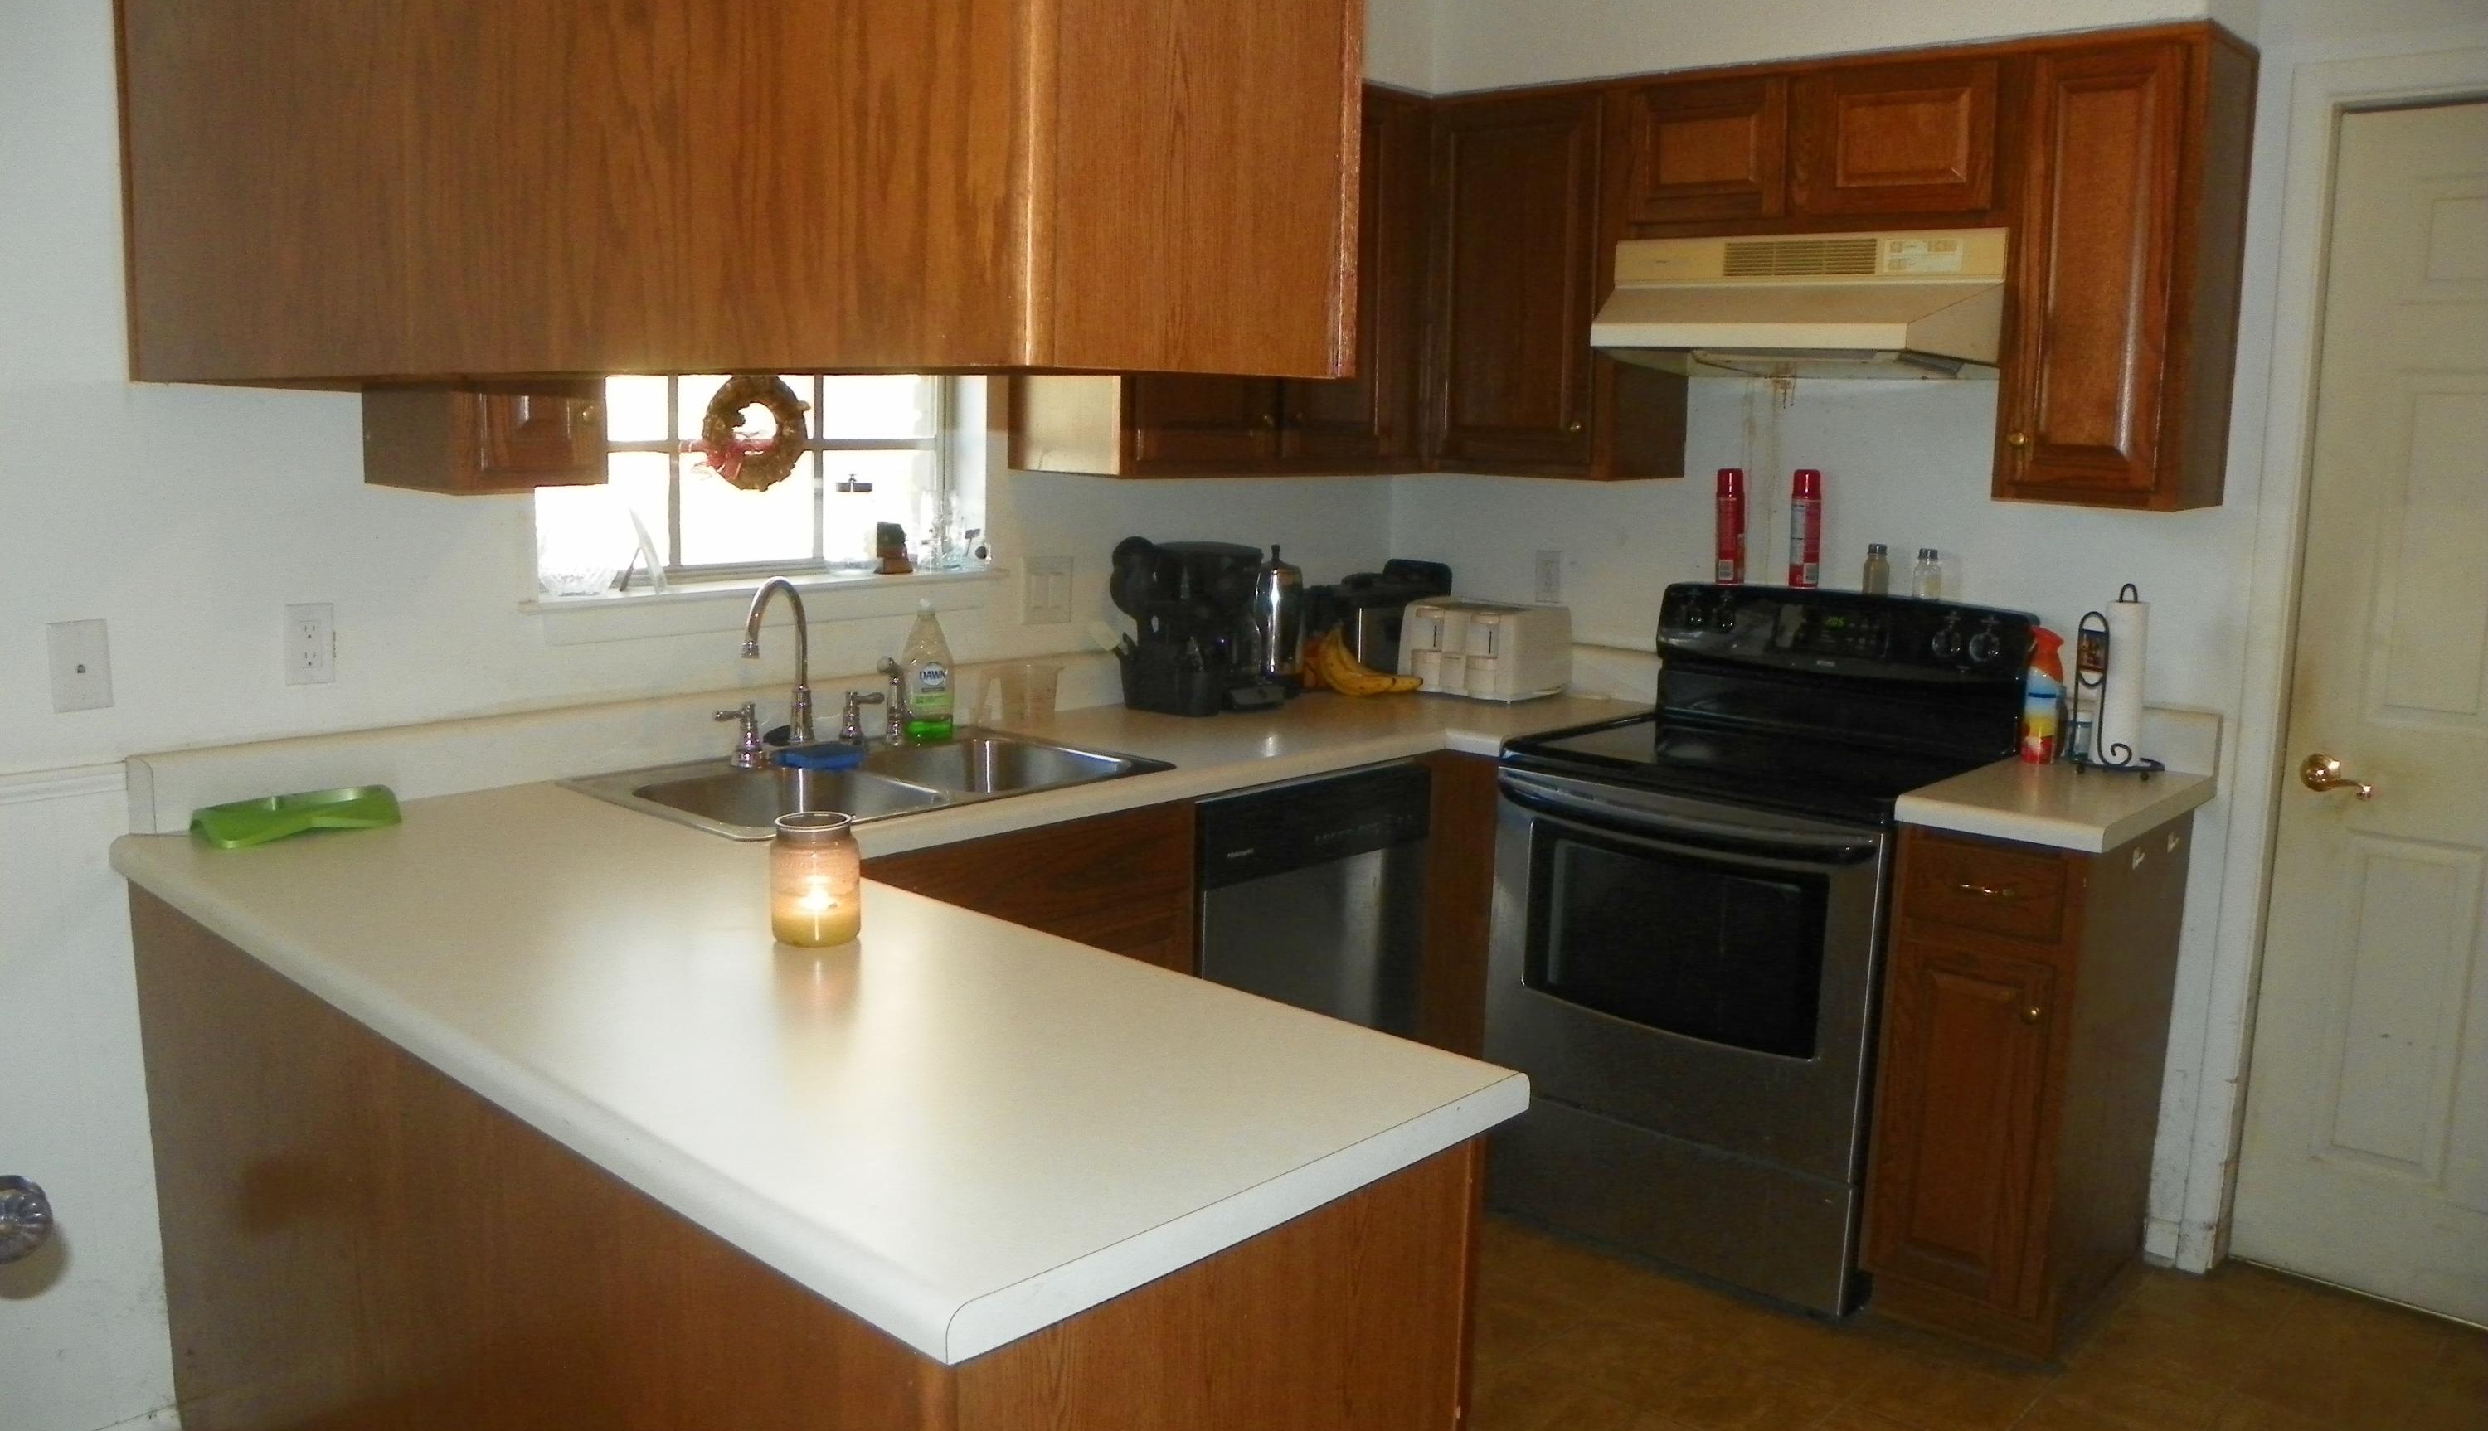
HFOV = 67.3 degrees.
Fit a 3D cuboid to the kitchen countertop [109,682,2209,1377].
[{"bbox_3d":[0.086,0.160,2.812,1.866,0.047,2.767,9,12,42],"label":"kitchen countertop"}]

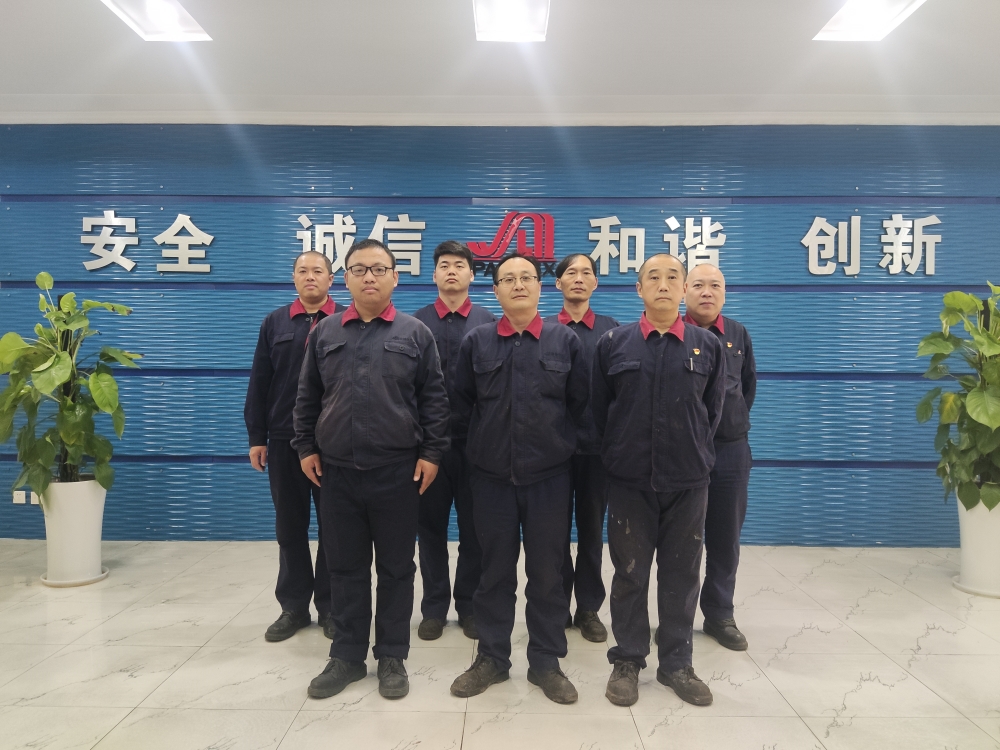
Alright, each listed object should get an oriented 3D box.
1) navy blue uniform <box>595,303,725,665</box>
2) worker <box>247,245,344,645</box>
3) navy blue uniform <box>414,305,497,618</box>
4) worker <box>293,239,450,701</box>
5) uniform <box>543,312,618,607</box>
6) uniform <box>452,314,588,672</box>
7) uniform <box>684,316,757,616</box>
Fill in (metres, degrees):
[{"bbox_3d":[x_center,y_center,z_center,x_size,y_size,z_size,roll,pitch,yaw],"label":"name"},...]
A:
[{"bbox_3d":[0.621,0.462,2.830,0.510,1.400,0.360,0,1,3],"label":"navy blue uniform"},{"bbox_3d":[-0.901,0.313,3.380,0.590,1.780,0.360,0,1,-2],"label":"worker"},{"bbox_3d":[-0.226,0.398,3.500,0.532,1.561,0.340,0,1,1],"label":"navy blue uniform"},{"bbox_3d":[-0.517,0.336,2.863,0.634,1.752,0.360,0,1,1],"label":"worker"},{"bbox_3d":[0.369,0.406,3.482,0.514,1.464,0.330,0,1,4],"label":"uniform"},{"bbox_3d":[0.080,0.460,2.897,0.546,1.409,0.350,0,1,1],"label":"uniform"},{"bbox_3d":[0.958,0.431,3.350,0.490,1.442,0.350,0,1,2],"label":"uniform"}]

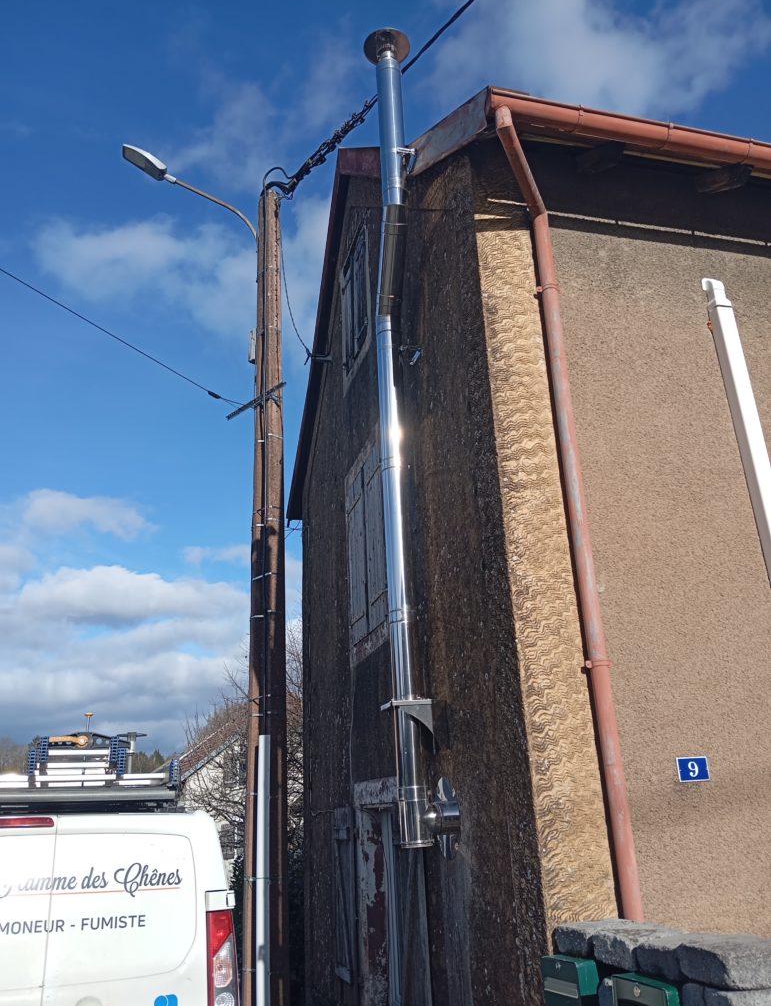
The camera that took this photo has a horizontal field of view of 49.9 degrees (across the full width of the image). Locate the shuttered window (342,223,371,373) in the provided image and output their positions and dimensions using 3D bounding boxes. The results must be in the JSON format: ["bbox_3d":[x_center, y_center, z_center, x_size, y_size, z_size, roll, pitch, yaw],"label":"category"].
[{"bbox_3d":[-0.257,-1.694,7.191,0.100,1.140,0.930,3,-21,-15],"label":"shuttered window"}]

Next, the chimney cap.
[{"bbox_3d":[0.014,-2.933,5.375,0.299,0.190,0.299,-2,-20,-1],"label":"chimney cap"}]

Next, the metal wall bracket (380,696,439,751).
[{"bbox_3d":[0.144,1.211,4.535,0.280,0.260,0.250,3,-21,-15],"label":"metal wall bracket"}]

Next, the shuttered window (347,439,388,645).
[{"bbox_3d":[-0.148,0.341,6.353,0.100,1.400,1.030,3,-21,-15],"label":"shuttered window"}]

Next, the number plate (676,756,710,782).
[{"bbox_3d":[1.343,1.161,3.618,0.150,0.100,0.010,3,-21,-15],"label":"number plate"}]

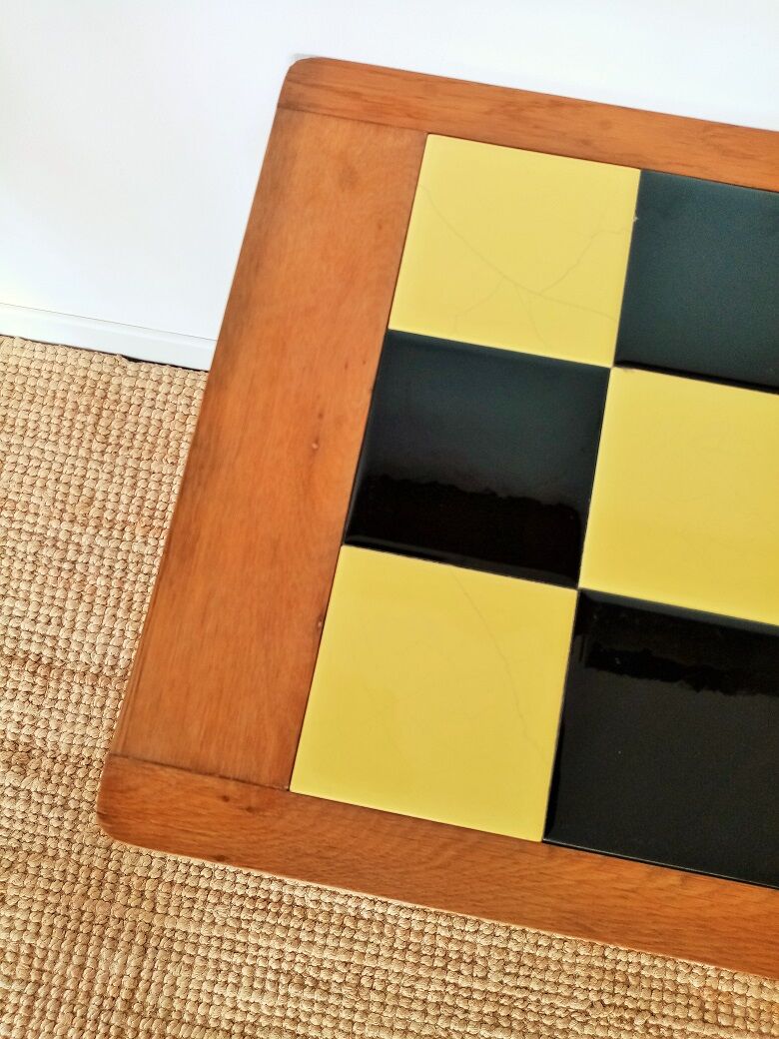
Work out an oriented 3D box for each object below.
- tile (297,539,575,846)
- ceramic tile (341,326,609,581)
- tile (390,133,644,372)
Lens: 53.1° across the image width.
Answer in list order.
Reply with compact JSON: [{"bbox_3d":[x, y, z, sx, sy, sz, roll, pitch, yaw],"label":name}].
[{"bbox_3d":[0.030,0.104,0.481,0.150,0.009,0.150,11,78,3],"label":"tile"},{"bbox_3d":[0.059,-0.041,0.512,0.150,0.009,0.150,11,78,3],"label":"ceramic tile"},{"bbox_3d":[0.088,-0.187,0.542,0.150,0.009,0.150,11,78,3],"label":"tile"}]

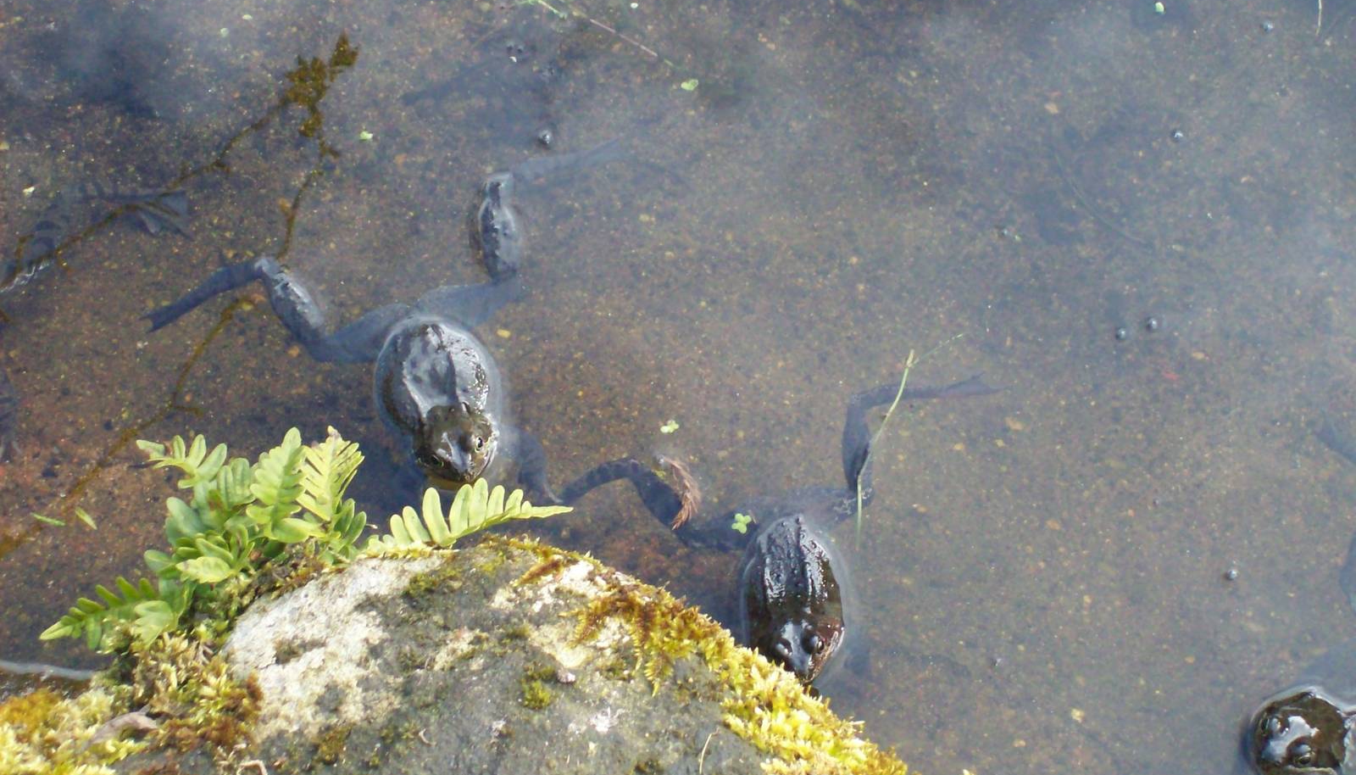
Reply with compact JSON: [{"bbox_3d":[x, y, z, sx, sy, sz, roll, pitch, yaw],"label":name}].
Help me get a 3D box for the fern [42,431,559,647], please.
[{"bbox_3d":[-0.126,0.051,1.420,0.175,0.062,0.075,0,47,0],"label":"fern"}]

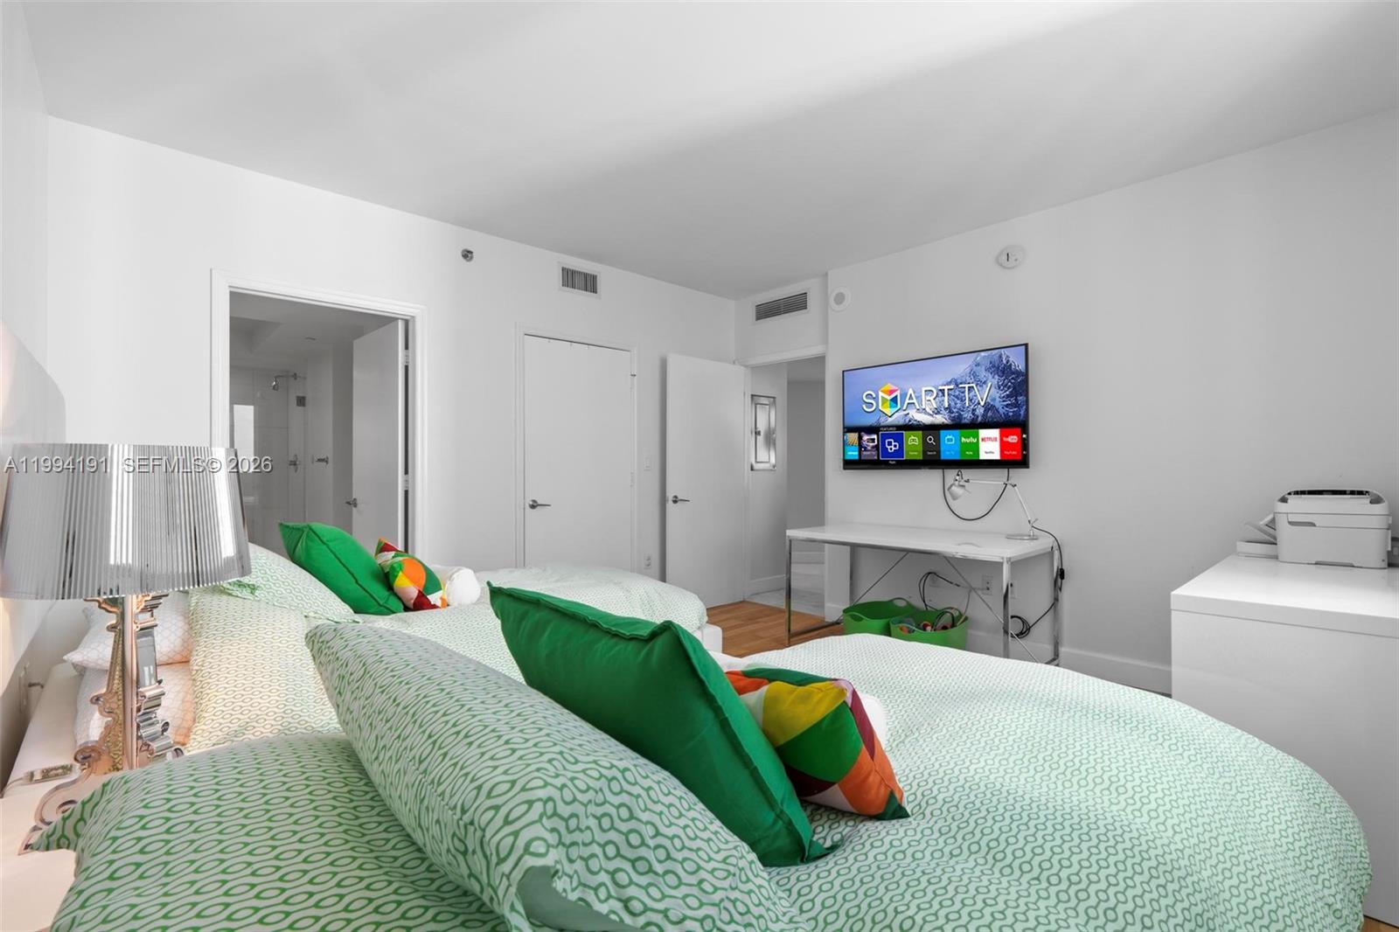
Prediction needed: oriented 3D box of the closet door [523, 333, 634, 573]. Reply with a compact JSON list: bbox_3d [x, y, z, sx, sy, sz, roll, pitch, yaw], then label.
[{"bbox_3d":[-0.842,0.150,4.147,0.850,2.030,0.045,0,0,-42],"label":"closet door"}]

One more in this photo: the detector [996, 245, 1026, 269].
[{"bbox_3d":[1.844,-1.238,3.448,0.050,0.135,0.145,0,0,-42],"label":"detector"}]

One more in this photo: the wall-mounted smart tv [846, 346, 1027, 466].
[{"bbox_3d":[1.480,-0.340,3.830,0.060,0.715,1.240,0,0,-42],"label":"wall-mounted smart tv"}]

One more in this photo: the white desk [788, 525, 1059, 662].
[{"bbox_3d":[1.295,0.794,3.533,0.730,0.755,1.360,0,0,-42],"label":"white desk"}]

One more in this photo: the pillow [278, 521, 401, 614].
[{"bbox_3d":[-1.371,0.374,2.203,0.450,0.450,0.170,0,40,45],"label":"pillow"}]

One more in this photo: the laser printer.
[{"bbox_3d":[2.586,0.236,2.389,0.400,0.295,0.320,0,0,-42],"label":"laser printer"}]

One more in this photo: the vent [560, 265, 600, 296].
[{"bbox_3d":[-0.842,-1.309,4.122,0.320,0.180,0.025,0,0,-42],"label":"vent"}]

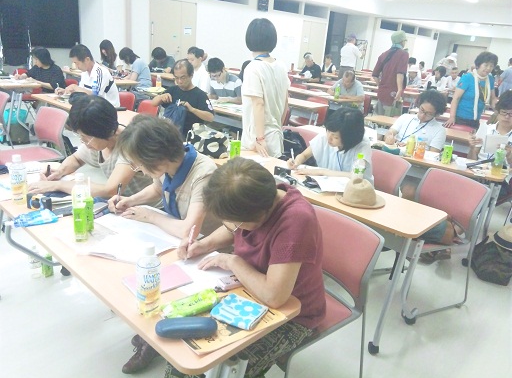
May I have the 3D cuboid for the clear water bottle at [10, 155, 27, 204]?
[{"bbox_3d":[-1.040,-0.039,1.865,0.070,0.215,0.070,21,25,40],"label":"clear water bottle"}]

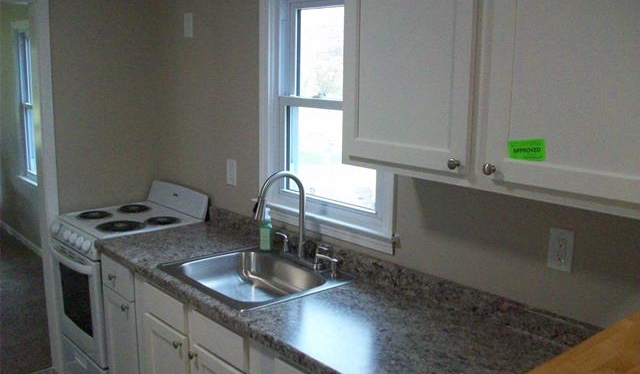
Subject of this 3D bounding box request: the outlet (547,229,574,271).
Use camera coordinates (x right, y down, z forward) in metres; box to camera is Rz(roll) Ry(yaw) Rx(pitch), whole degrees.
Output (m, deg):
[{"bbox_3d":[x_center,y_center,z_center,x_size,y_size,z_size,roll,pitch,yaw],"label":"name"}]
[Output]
[{"bbox_3d":[0.711,0.185,1.855,0.008,0.121,0.077,-9,14,-40],"label":"outlet"}]

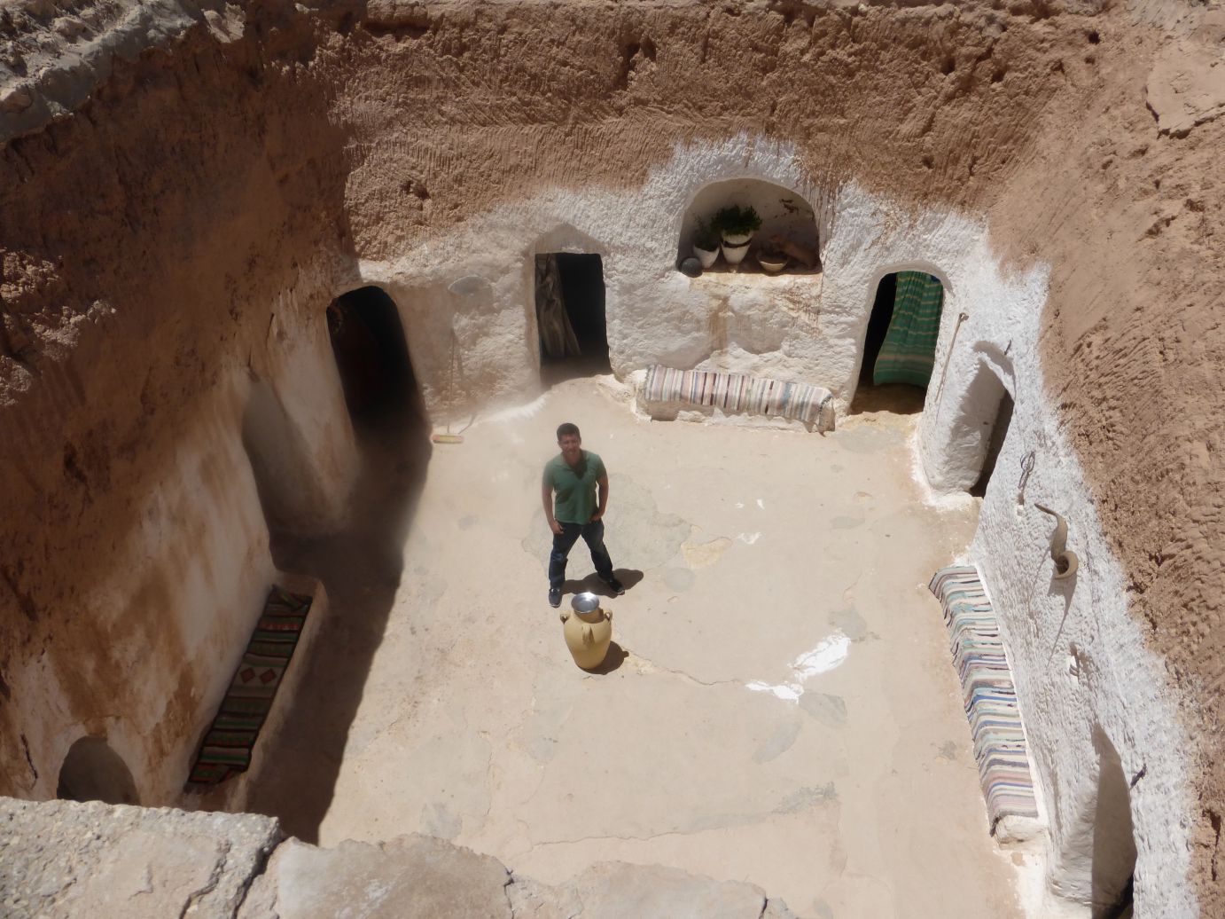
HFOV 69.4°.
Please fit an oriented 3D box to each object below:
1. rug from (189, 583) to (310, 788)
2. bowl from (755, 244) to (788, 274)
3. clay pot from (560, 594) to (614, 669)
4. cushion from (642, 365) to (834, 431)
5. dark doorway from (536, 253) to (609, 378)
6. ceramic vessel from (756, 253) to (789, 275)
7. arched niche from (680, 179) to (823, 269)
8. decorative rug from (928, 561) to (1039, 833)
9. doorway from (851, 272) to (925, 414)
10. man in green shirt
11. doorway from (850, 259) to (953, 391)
[{"bbox_3d":[-2.555,1.549,6.366,0.370,0.040,1.680,-2,37,0],"label":"rug"},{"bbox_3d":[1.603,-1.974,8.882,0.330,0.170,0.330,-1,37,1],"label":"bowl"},{"bbox_3d":[-0.197,1.296,6.597,0.380,0.630,0.380,-2,37,0],"label":"clay pot"},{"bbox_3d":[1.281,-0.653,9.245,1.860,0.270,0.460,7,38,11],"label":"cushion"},{"bbox_3d":[-0.426,-1.550,9.615,0.770,1.480,0.250,-2,37,0],"label":"dark doorway"},{"bbox_3d":[1.603,-1.970,8.886,0.330,0.160,0.330,-2,37,0],"label":"ceramic vessel"},{"bbox_3d":[1.372,-2.332,8.742,1.420,0.900,0.500,4,38,7],"label":"arched niche"},{"bbox_3d":[2.618,1.603,6.310,0.360,0.240,2.130,3,38,6],"label":"decorative rug"},{"bbox_3d":[2.917,-1.164,8.903,0.760,1.580,0.300,6,38,9],"label":"doorway"},{"bbox_3d":[-0.248,0.424,6.823,0.580,1.740,0.420,-7,38,-6],"label":"man in green shirt"},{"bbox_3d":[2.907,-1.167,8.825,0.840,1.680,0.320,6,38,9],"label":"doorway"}]

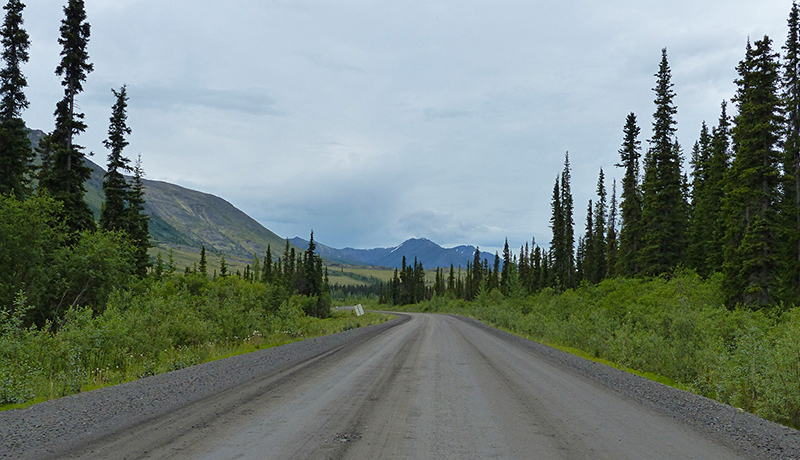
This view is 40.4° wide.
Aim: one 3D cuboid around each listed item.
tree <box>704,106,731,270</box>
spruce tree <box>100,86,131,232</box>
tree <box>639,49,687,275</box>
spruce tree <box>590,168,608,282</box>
[{"bbox_3d":[16.954,-1.688,58.279,1.750,10.390,1.750,0,-3,0],"label":"tree"},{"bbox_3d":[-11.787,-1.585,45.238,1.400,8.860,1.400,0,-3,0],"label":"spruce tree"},{"bbox_3d":[13.533,-3.074,56.345,2.600,12.820,2.600,0,-3,0],"label":"tree"},{"bbox_3d":[15.061,-0.127,82.245,1.450,9.100,1.450,0,-3,0],"label":"spruce tree"}]

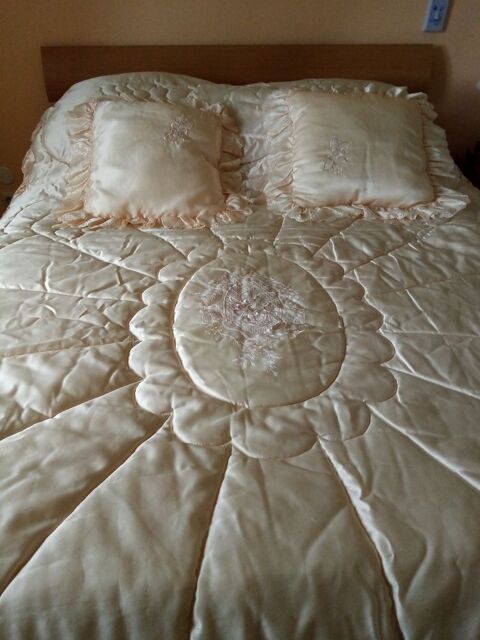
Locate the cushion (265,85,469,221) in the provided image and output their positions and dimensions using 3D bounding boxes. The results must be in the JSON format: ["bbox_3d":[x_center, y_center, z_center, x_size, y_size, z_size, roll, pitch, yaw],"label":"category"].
[{"bbox_3d":[0.368,-0.516,1.458,0.565,0.140,0.470,1,72,-1],"label":"cushion"}]

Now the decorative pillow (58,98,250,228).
[{"bbox_3d":[-0.247,-0.483,1.442,0.540,0.140,0.460,0,72,-3],"label":"decorative pillow"}]

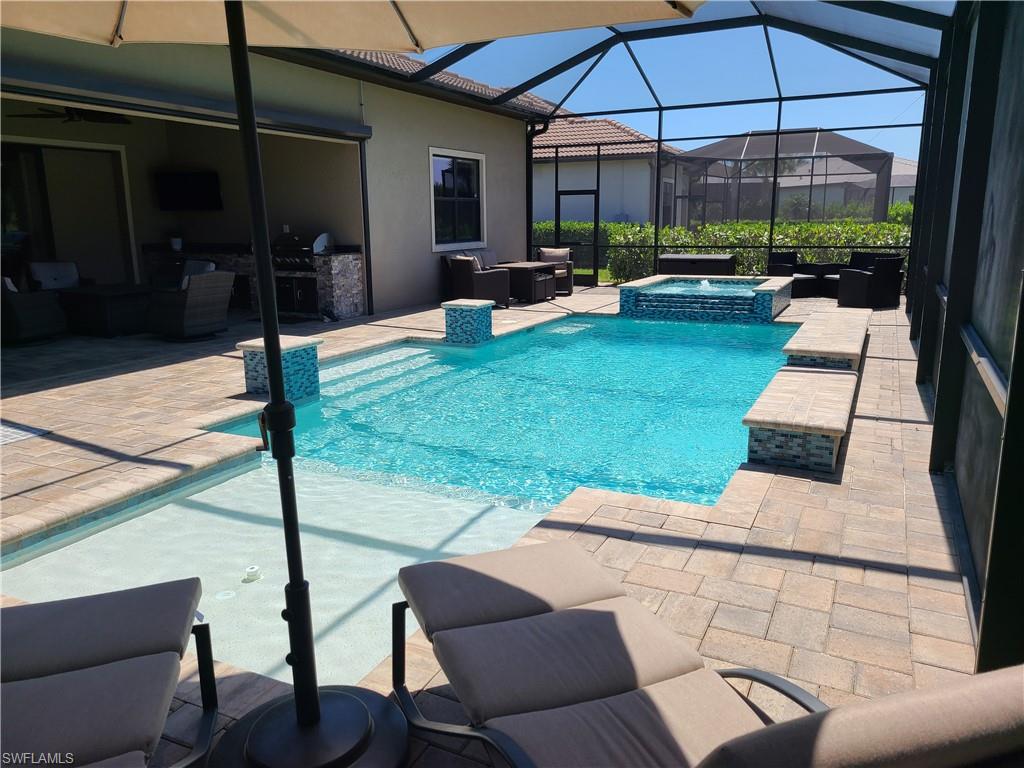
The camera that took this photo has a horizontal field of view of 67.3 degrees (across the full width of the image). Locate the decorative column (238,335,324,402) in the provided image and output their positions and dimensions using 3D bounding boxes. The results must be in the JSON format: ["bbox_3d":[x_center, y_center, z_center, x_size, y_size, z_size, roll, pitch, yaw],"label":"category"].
[{"bbox_3d":[-2.139,-0.124,7.141,0.530,0.540,0.530,5,14,25],"label":"decorative column"}]

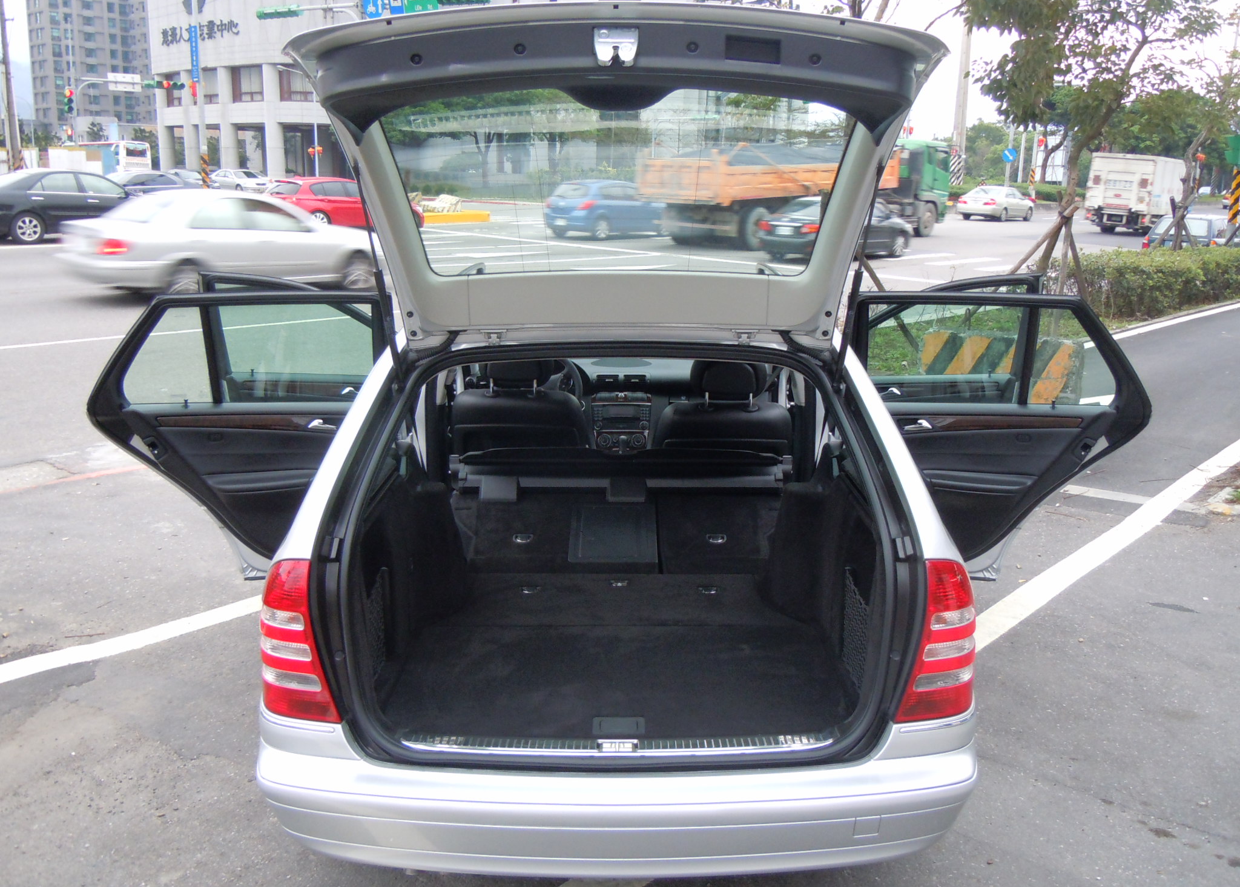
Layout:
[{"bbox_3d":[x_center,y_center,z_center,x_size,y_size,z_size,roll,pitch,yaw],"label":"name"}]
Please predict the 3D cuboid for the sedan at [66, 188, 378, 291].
[{"bbox_3d":[-5.400,-2.900,15.400,1.710,1.460,4.550,15,20,42],"label":"sedan"}]

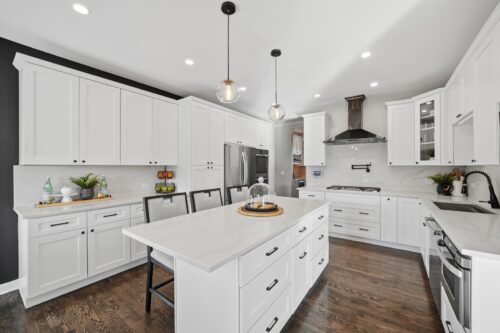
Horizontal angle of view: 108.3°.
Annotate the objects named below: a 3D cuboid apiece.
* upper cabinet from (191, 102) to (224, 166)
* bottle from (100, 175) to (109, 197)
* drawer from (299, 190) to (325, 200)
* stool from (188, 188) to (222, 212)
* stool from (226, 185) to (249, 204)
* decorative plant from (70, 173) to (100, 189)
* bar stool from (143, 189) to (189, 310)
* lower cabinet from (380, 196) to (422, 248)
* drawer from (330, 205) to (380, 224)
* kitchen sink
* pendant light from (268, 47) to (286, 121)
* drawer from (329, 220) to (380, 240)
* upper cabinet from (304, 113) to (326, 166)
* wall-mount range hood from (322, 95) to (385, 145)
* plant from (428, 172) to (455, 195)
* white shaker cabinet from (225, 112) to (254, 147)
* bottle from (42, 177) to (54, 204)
[{"bbox_3d":[-1.000,-0.565,3.631,0.560,1.130,0.760,0,0,37],"label":"upper cabinet"},{"bbox_3d":[-2.130,0.292,2.645,0.080,0.310,0.080,0,0,39],"label":"bottle"},{"bbox_3d":[1.384,0.610,3.918,0.460,0.180,0.400,0,0,33],"label":"drawer"},{"bbox_3d":[-0.364,0.845,2.195,0.530,1.070,0.480,0,0,37],"label":"stool"},{"bbox_3d":[0.040,0.865,2.700,0.540,1.060,0.480,0,0,39],"label":"stool"},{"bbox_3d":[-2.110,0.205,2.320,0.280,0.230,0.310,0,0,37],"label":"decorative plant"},{"bbox_3d":[-0.690,0.845,1.791,0.530,1.070,0.470,0,0,37],"label":"bar stool"},{"bbox_3d":[2.645,0.905,3.240,0.530,0.810,0.600,0,0,33],"label":"lower cabinet"},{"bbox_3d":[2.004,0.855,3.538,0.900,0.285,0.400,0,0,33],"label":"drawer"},{"bbox_3d":[2.448,0.580,2.110,0.420,0.220,0.530,0,0,33],"label":"kitchen sink"},{"bbox_3d":[0.329,-0.970,2.200,0.205,0.870,0.205,0,0,0],"label":"pendant light"},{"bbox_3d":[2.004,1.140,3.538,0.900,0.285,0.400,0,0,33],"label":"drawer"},{"bbox_3d":[1.495,-0.570,4.080,0.470,1.110,0.340,0,0,33],"label":"upper cabinet"},{"bbox_3d":[2.088,-0.930,3.627,0.980,0.980,0.500,0,0,33],"label":"wall-mount range hood"},{"bbox_3d":[3.180,0.285,3.000,0.300,0.370,0.300,0,0,33],"label":"plant"},{"bbox_3d":[-0.465,-0.800,4.340,0.610,0.640,0.930,0,0,39],"label":"white shaker cabinet"},{"bbox_3d":[-2.440,0.298,2.190,0.080,0.310,0.080,0,0,39],"label":"bottle"}]

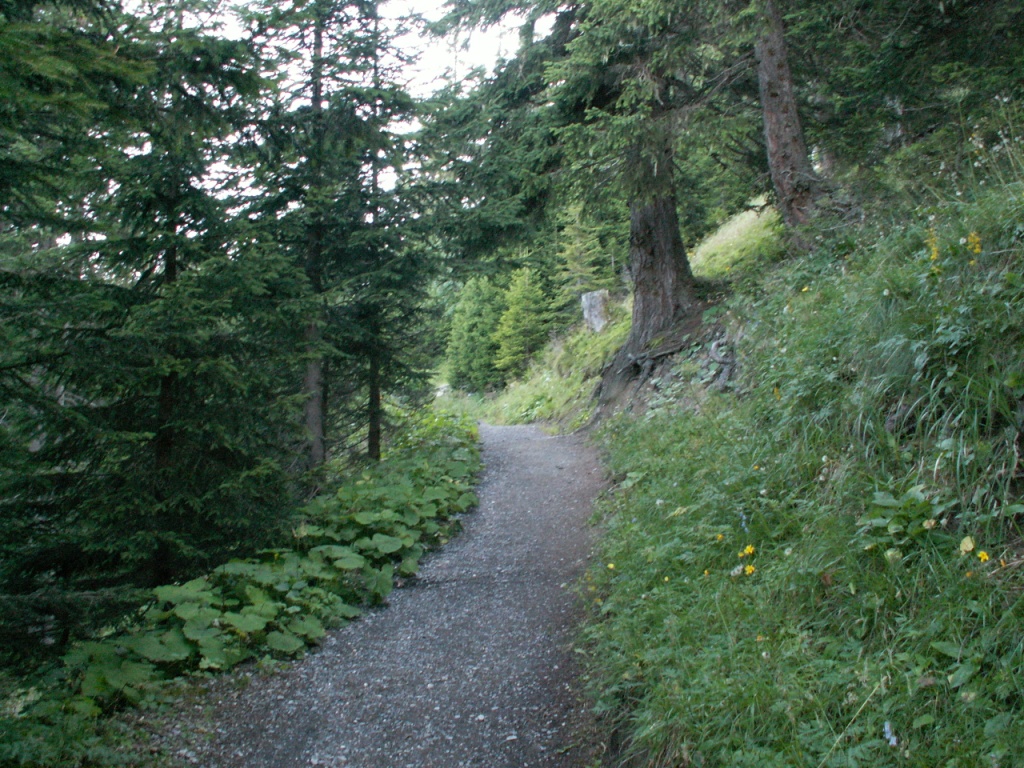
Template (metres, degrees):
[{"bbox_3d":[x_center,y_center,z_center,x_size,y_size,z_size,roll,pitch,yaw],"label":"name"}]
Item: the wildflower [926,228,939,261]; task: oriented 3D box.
[{"bbox_3d":[1.828,-0.606,4.500,0.053,0.138,0.053,0,0,0],"label":"wildflower"}]

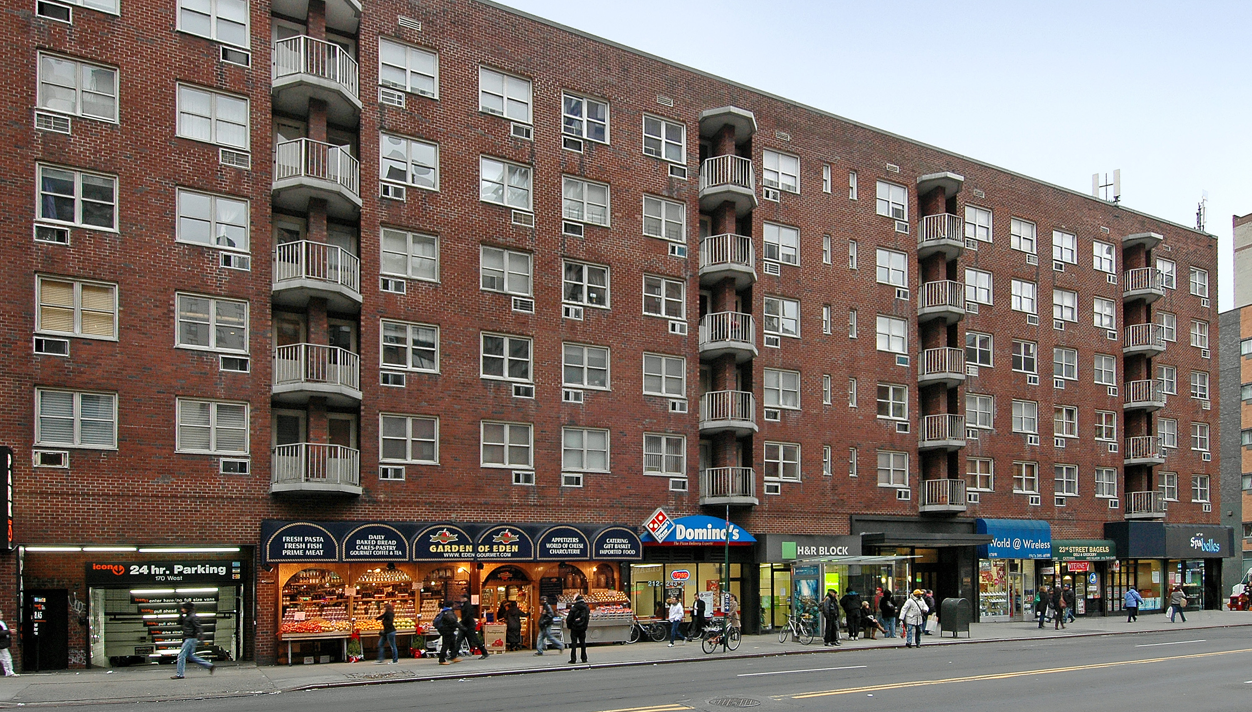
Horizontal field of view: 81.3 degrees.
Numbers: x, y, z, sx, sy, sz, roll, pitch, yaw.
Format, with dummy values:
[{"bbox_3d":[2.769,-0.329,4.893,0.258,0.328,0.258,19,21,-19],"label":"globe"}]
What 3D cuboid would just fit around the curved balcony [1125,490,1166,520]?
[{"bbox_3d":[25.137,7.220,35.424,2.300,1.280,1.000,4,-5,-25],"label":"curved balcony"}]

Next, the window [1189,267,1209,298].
[{"bbox_3d":[30.790,-3.967,39.197,1.660,1.410,0.150,4,-6,-25],"label":"window"}]

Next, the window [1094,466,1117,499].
[{"bbox_3d":[23.076,6.140,35.096,1.660,1.410,0.150,4,-6,-25],"label":"window"}]

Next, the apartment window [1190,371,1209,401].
[{"bbox_3d":[30.903,1.605,39.258,1.725,1.420,0.150,1,-3,-25],"label":"apartment window"}]

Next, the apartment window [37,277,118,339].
[{"bbox_3d":[-13.379,-1.164,17.833,1.645,1.426,0.150,2,-6,-25],"label":"apartment window"}]

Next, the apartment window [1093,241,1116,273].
[{"bbox_3d":[23.040,-4.738,35.165,1.706,1.377,0.150,2,-6,-25],"label":"apartment window"}]

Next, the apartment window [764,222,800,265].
[{"bbox_3d":[5.715,-4.077,26.757,1.649,1.388,0.150,3,-7,-25],"label":"apartment window"}]

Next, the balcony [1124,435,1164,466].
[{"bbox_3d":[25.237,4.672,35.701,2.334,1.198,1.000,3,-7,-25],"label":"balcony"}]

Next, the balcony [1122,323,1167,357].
[{"bbox_3d":[25.757,-0.801,36.447,2.300,1.220,1.650,4,-6,-25],"label":"balcony"}]

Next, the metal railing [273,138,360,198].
[{"bbox_3d":[-8.298,-5.131,19.725,2.135,0.970,0.650,2,-6,-25],"label":"metal railing"}]

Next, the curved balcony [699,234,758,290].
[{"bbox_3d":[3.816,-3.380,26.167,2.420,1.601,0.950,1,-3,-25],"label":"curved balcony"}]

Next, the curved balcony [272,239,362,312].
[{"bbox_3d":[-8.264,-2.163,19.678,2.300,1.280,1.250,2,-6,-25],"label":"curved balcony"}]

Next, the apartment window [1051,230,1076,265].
[{"bbox_3d":[20.055,-4.985,33.416,1.660,1.310,0.150,2,-6,-25],"label":"apartment window"}]

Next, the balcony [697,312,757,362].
[{"bbox_3d":[3.780,-0.738,25.567,2.200,1.273,1.100,2,-6,-25],"label":"balcony"}]

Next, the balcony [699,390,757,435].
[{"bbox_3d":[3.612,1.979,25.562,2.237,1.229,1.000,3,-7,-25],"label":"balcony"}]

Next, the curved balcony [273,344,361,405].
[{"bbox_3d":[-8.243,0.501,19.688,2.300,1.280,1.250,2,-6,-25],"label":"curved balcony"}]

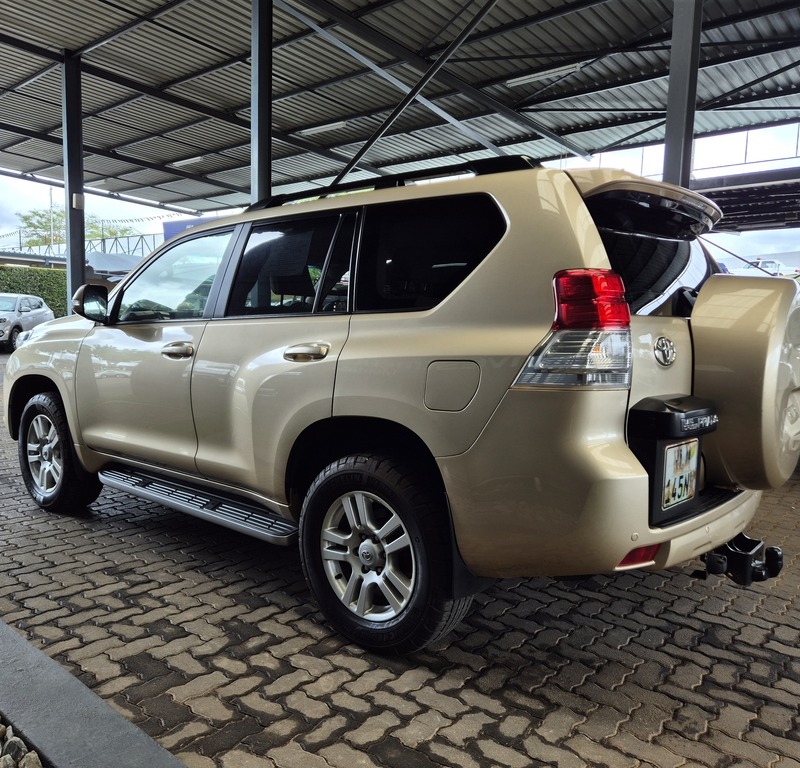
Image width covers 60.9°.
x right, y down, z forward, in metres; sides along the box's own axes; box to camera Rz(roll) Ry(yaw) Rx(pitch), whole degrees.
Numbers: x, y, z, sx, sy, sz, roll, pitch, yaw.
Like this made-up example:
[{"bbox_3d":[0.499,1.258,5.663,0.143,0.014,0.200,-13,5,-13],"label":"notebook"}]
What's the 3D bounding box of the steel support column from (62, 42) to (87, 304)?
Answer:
[{"bbox_3d":[-5.425,-2.744,11.359,0.200,5.460,0.220,7,7,40],"label":"steel support column"}]

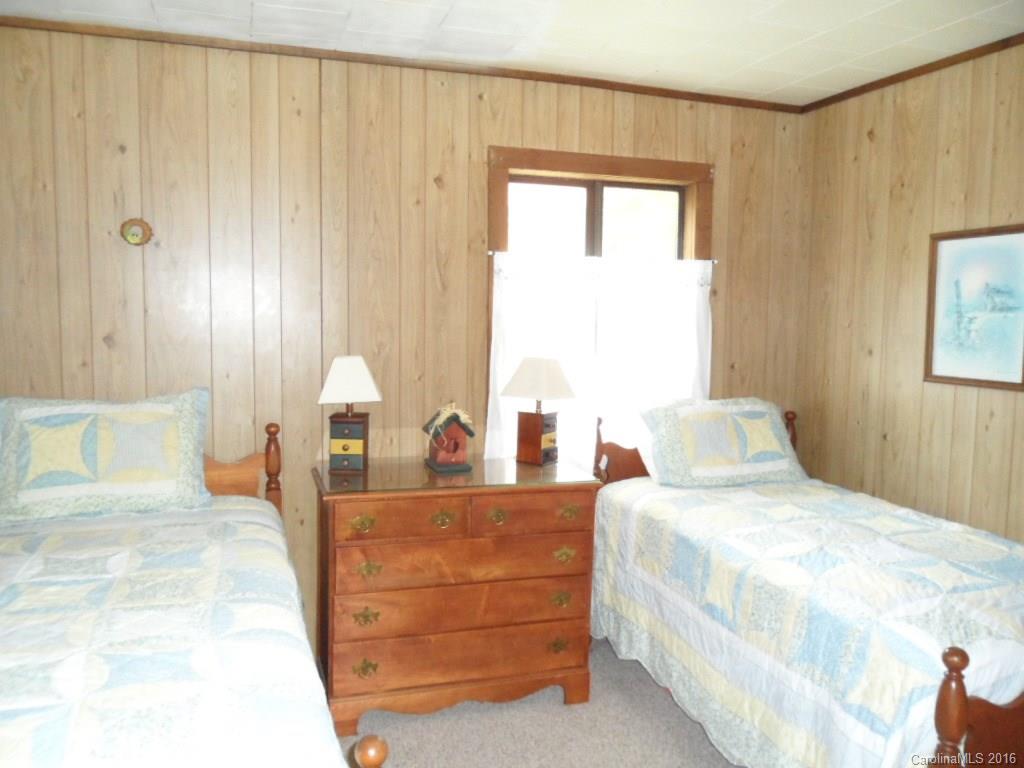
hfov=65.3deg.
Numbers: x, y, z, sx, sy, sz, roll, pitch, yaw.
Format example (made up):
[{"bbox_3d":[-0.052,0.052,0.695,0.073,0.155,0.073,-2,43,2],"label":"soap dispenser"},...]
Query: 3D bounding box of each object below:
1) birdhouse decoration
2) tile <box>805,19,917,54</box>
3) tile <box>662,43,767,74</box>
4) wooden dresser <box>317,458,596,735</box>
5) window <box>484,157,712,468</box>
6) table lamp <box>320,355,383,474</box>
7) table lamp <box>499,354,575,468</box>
[{"bbox_3d":[-0.248,0.203,3.175,0.165,0.268,0.185,-1,6,-17],"label":"birdhouse decoration"},{"bbox_3d":[1.190,-1.187,2.718,0.300,0.020,0.300,-1,7,-18],"label":"tile"},{"bbox_3d":[0.767,-1.240,3.048,0.300,0.020,0.300,-1,7,-18],"label":"tile"},{"bbox_3d":[-0.224,0.775,3.108,1.010,0.855,0.505,-1,6,-16],"label":"wooden dresser"},{"bbox_3d":[0.392,-0.321,3.561,1.090,1.370,0.110,-1,6,-19],"label":"window"},{"bbox_3d":[-0.610,0.118,3.010,0.210,0.433,0.210,1,7,-1],"label":"table lamp"},{"bbox_3d":[0.110,0.108,3.252,0.210,0.433,0.210,6,8,35],"label":"table lamp"}]

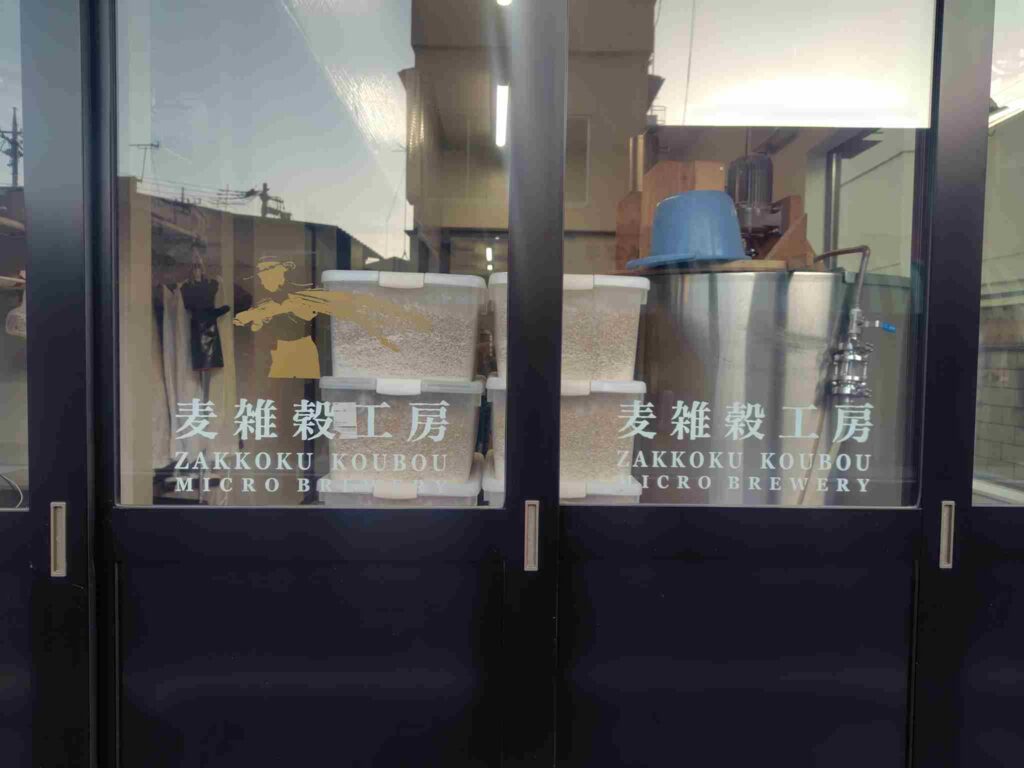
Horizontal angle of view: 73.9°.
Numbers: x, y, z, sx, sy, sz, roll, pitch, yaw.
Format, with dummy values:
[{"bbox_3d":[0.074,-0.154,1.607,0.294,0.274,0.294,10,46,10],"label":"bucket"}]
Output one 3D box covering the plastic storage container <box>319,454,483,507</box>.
[{"bbox_3d":[-0.300,0.374,2.015,0.420,0.275,0.530,1,2,-3],"label":"plastic storage container"}]

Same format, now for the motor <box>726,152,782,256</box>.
[{"bbox_3d":[0.778,-0.579,2.200,0.180,0.320,0.170,1,2,-3],"label":"motor"}]

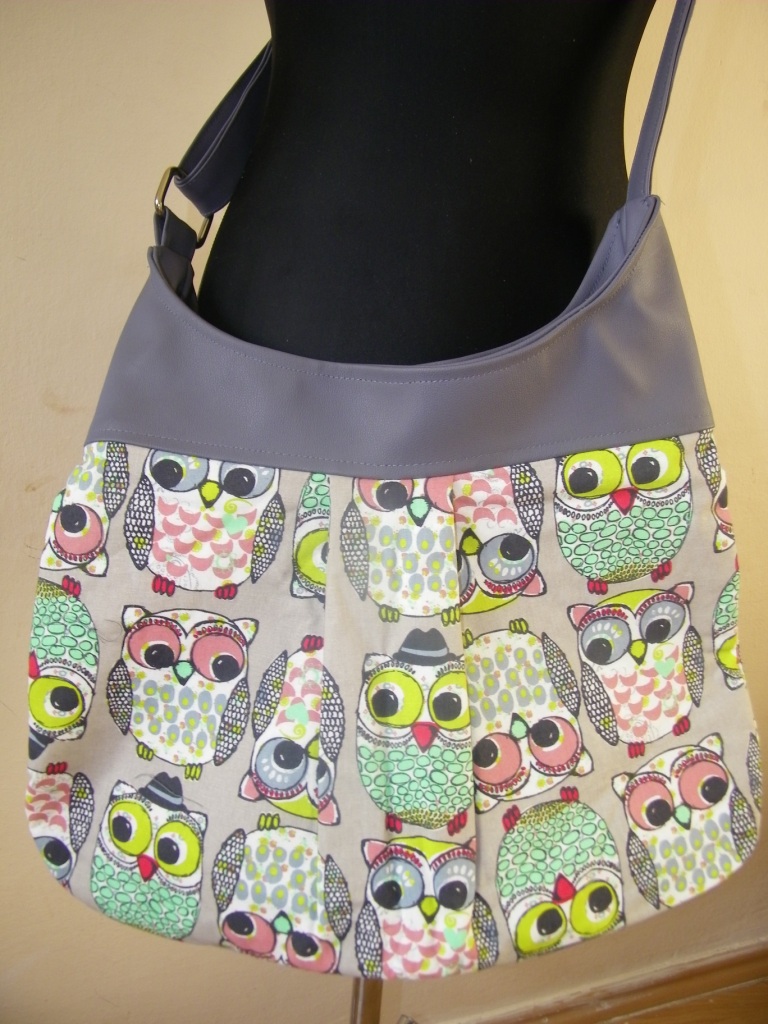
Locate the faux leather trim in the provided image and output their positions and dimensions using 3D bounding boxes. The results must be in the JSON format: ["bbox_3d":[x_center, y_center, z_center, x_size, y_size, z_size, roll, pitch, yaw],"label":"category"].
[{"bbox_3d":[0.006,-0.104,0.478,0.372,0.162,0.100,5,13,5],"label":"faux leather trim"}]

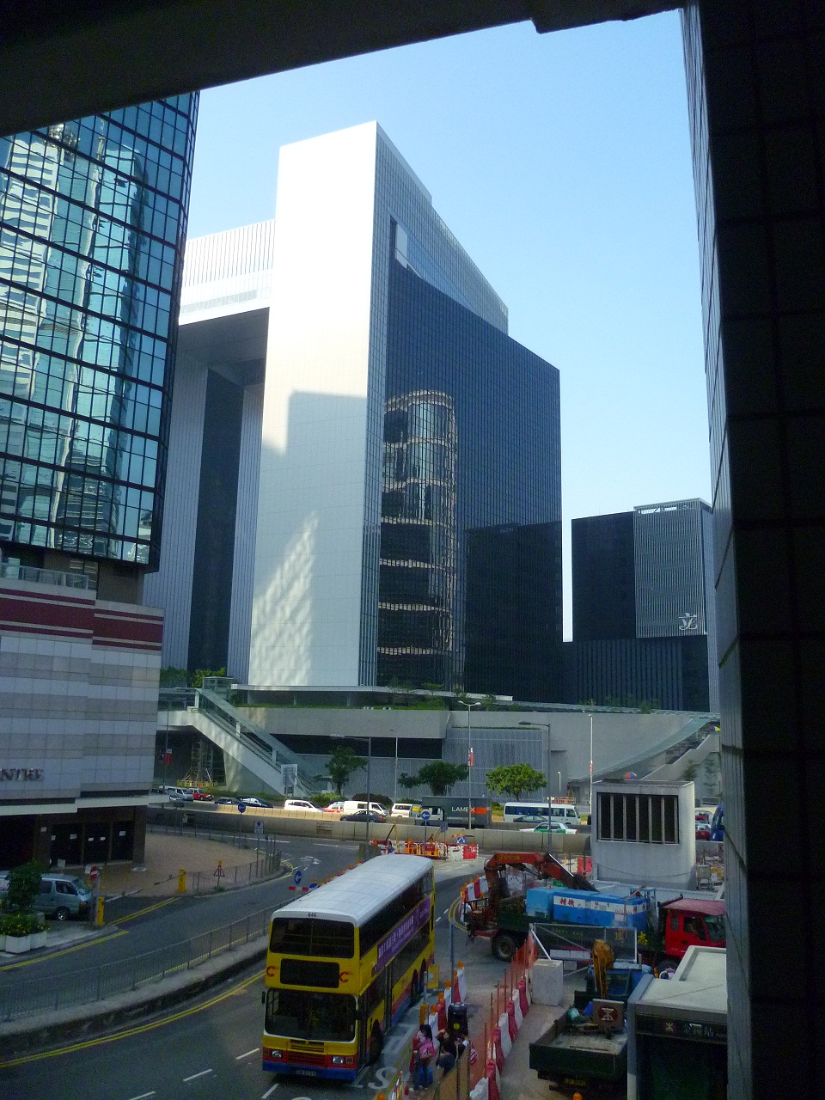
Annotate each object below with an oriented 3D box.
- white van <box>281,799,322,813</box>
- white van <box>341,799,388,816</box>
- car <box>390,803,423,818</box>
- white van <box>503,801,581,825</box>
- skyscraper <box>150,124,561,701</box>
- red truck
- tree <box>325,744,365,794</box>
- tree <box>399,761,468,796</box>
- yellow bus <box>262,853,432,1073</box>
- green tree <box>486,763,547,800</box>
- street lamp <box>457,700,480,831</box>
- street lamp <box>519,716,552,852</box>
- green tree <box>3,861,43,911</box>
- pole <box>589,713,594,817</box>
[{"bbox_3d":[-11.401,27.594,94.500,4.500,1.700,1.750,-2,-11,18],"label":"white van"},{"bbox_3d":[-4.619,26.695,90.500,4.600,1.950,1.700,-1,-11,13],"label":"white van"},{"bbox_3d":[0.394,25.952,87.000,4.600,1.970,1.700,-1,-11,11],"label":"car"},{"bbox_3d":[12.209,25.307,83.721,7.000,2.600,2.050,-2,-12,15],"label":"white van"},{"bbox_3d":[-20.186,-19.529,216.802,94.326,115.498,83.740,-4,-12,24],"label":"skyscraper"},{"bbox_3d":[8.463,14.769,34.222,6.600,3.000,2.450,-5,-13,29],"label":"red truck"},{"bbox_3d":[-7.972,26.527,104.814,4.300,7.030,4.500,1,-11,0],"label":"tree"},{"bbox_3d":[2.288,25.990,98.515,7.400,5.126,5.500,1,-11,0],"label":"tree"},{"bbox_3d":[-1.528,13.258,29.607,2.500,4.380,11.600,-1,-11,12],"label":"yellow bus"},{"bbox_3d":[11.726,26.971,100.734,6.600,5.630,7.100,1,-11,0],"label":"green tree"},{"bbox_3d":[4.602,17.977,72.451,0.400,11.099,3.600,-4,-12,26],"label":"street lamp"},{"bbox_3d":[8.818,17.374,63.519,2.390,10.110,0.400,0,-11,7],"label":"street lamp"},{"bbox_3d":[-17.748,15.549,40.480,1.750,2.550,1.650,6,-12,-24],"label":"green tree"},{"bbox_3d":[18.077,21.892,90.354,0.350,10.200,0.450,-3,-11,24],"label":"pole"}]

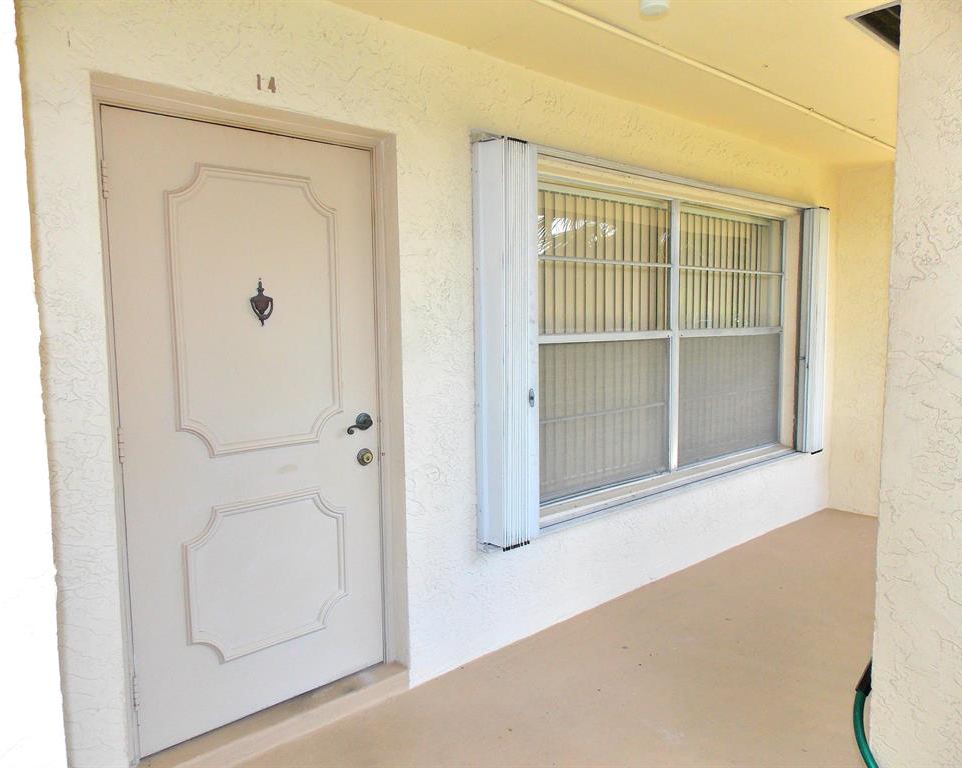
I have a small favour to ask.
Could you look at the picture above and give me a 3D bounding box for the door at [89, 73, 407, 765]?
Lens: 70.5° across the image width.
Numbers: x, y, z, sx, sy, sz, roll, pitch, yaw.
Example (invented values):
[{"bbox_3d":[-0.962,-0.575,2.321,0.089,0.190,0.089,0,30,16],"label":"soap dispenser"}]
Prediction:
[{"bbox_3d":[-0.729,0.137,2.357,0.990,2.080,0.100,-5,7,-41],"label":"door"}]

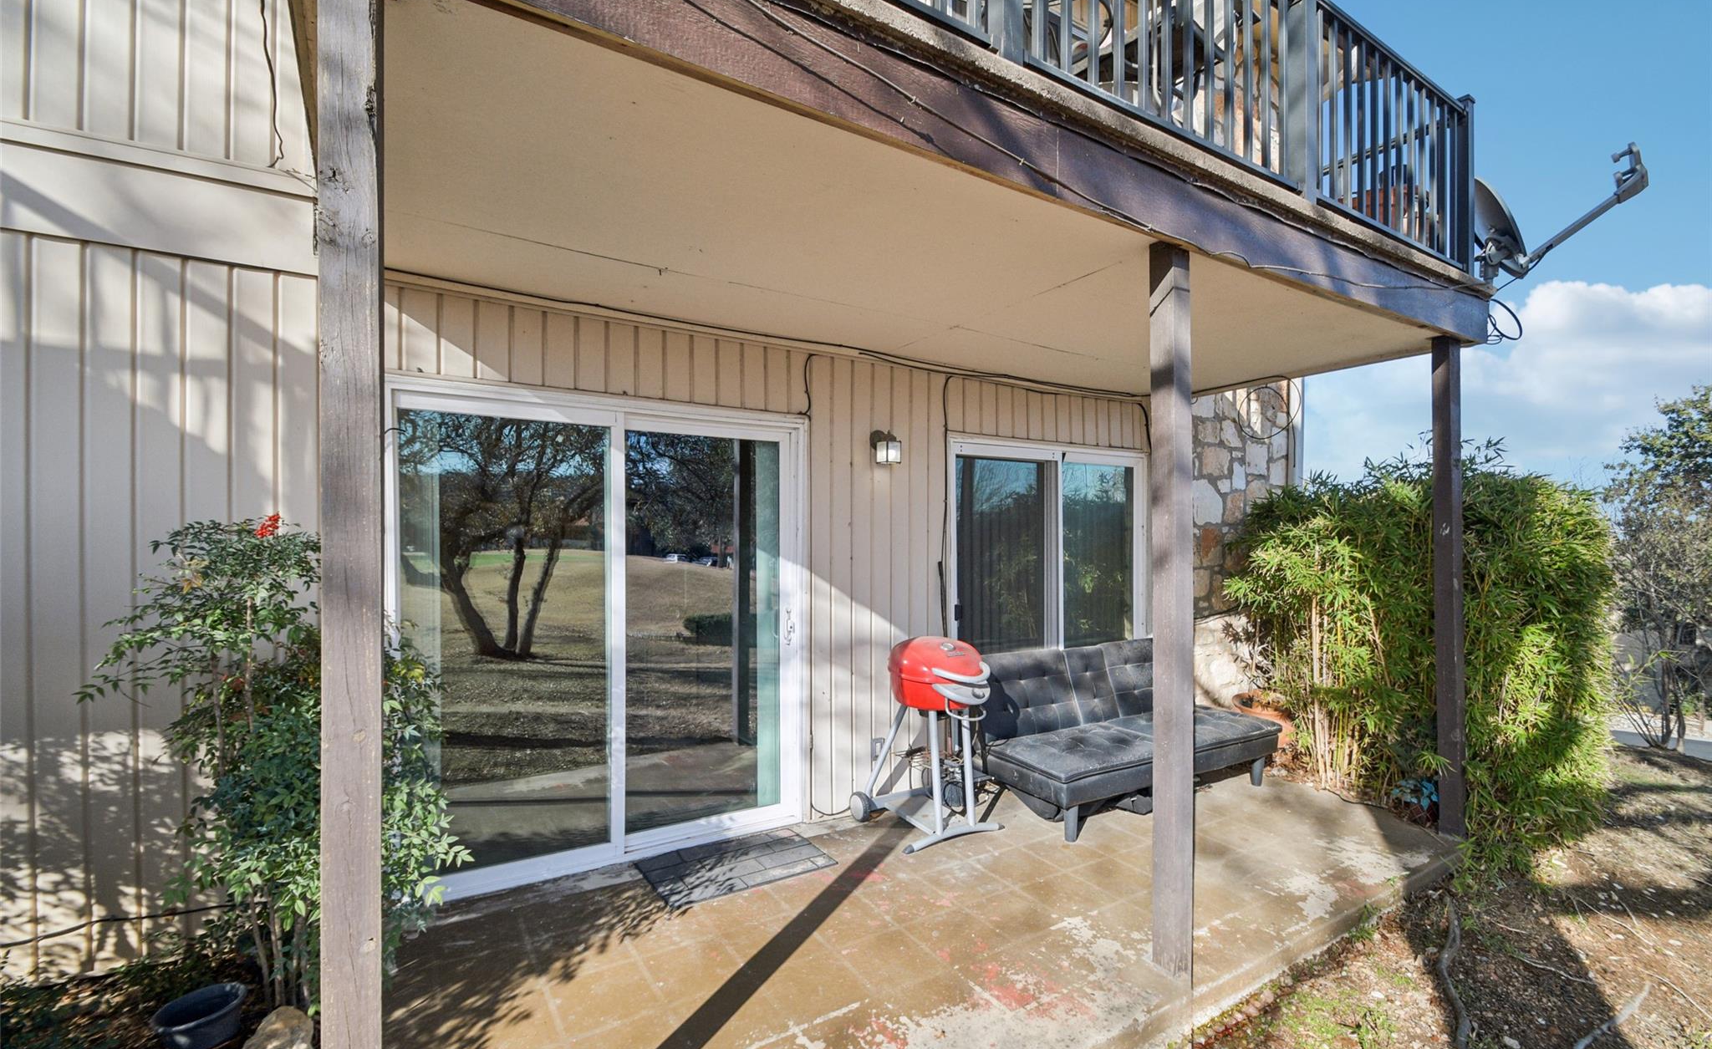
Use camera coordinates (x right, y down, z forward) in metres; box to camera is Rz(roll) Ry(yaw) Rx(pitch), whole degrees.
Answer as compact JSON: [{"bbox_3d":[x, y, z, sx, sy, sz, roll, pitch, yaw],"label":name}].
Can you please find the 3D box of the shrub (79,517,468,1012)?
[{"bbox_3d":[-1.785,0.761,2.252,0.950,1.580,0.780,0,-1,-32],"label":"shrub"}]

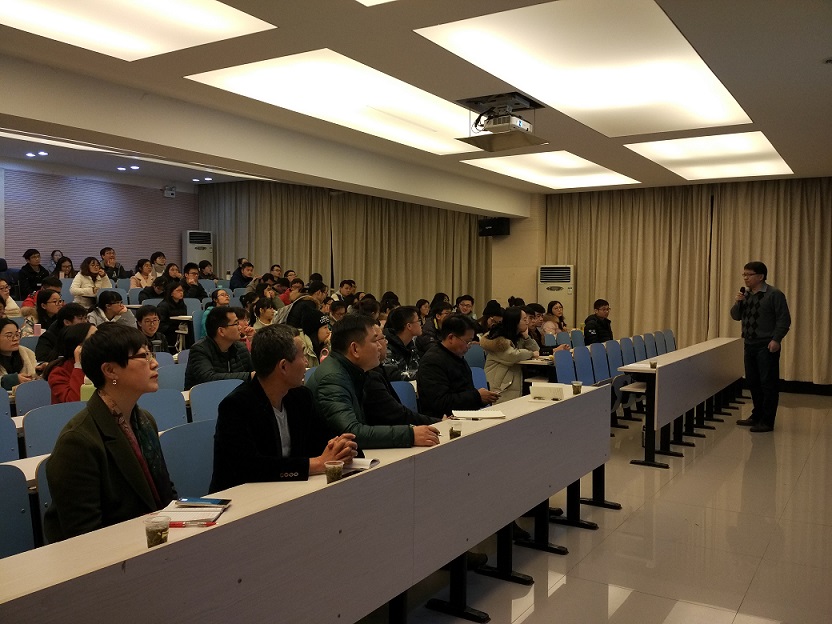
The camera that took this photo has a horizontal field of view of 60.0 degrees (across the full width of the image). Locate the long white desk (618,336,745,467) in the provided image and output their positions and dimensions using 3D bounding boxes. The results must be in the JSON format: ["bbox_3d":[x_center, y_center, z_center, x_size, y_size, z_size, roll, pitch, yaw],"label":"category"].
[{"bbox_3d":[3.085,0.798,7.844,0.440,0.816,4.425,2,3,33],"label":"long white desk"}]

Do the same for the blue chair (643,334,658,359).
[{"bbox_3d":[3.148,0.719,8.993,0.480,0.877,0.450,2,3,33],"label":"blue chair"}]

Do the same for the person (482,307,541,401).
[{"bbox_3d":[0.913,0.578,6.812,0.660,1.250,0.480,2,3,25],"label":"person"}]

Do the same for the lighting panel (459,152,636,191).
[{"bbox_3d":[1.924,-1.915,9.733,1.380,0.100,2.980,2,3,33],"label":"lighting panel"}]

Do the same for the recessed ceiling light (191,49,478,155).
[{"bbox_3d":[-0.142,-1.809,6.528,1.355,0.100,3.700,2,3,33],"label":"recessed ceiling light"}]

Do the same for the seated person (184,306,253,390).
[{"bbox_3d":[-1.289,0.608,5.249,0.740,1.280,0.530,2,3,33],"label":"seated person"}]

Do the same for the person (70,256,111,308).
[{"bbox_3d":[-4.459,-0.201,10.083,0.720,1.220,0.540,2,3,38],"label":"person"}]

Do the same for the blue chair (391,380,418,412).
[{"bbox_3d":[0.033,0.871,4.149,0.460,0.870,0.450,2,3,33],"label":"blue chair"}]

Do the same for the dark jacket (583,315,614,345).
[{"bbox_3d":[2.501,0.311,9.896,0.420,0.580,0.500,3,3,41],"label":"dark jacket"}]

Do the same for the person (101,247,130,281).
[{"bbox_3d":[-5.360,-0.505,12.915,0.740,1.300,0.540,3,3,41],"label":"person"}]

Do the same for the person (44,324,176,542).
[{"bbox_3d":[-0.926,0.708,2.386,0.720,1.330,0.540,1,2,18],"label":"person"}]

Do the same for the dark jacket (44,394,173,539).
[{"bbox_3d":[-0.956,0.598,2.515,0.400,0.650,0.480,1,3,18],"label":"dark jacket"}]

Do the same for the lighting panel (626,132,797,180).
[{"bbox_3d":[3.583,-1.830,8.536,1.340,0.100,2.970,2,3,33],"label":"lighting panel"}]

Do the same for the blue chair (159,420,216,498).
[{"bbox_3d":[-0.746,0.912,2.950,0.460,0.870,0.450,2,3,33],"label":"blue chair"}]

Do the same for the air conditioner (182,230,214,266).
[{"bbox_3d":[-4.748,-0.853,15.736,0.560,1.800,0.380,-1,3,-39],"label":"air conditioner"}]

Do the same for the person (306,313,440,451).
[{"bbox_3d":[-0.226,0.691,3.355,0.720,1.315,0.550,2,3,33],"label":"person"}]

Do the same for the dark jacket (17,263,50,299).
[{"bbox_3d":[-5.357,-0.443,10.068,0.360,0.570,0.500,2,3,38],"label":"dark jacket"}]

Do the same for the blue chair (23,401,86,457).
[{"bbox_3d":[-1.559,0.886,3.511,0.500,0.880,0.460,2,3,33],"label":"blue chair"}]

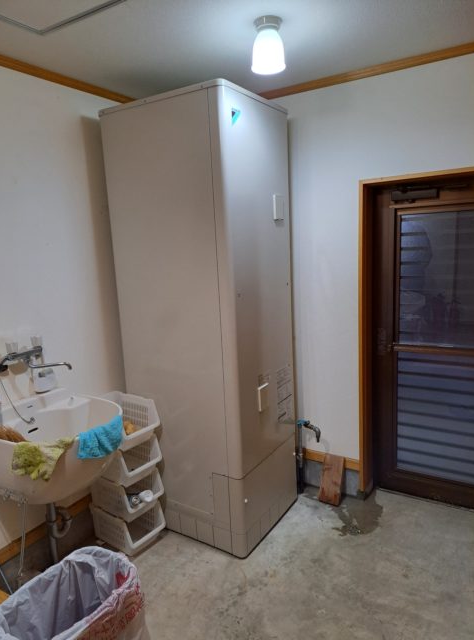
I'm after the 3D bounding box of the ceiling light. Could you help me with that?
[{"bbox_3d":[0.121,-1.038,1.672,0.130,0.160,0.130,-3,10,0],"label":"ceiling light"}]

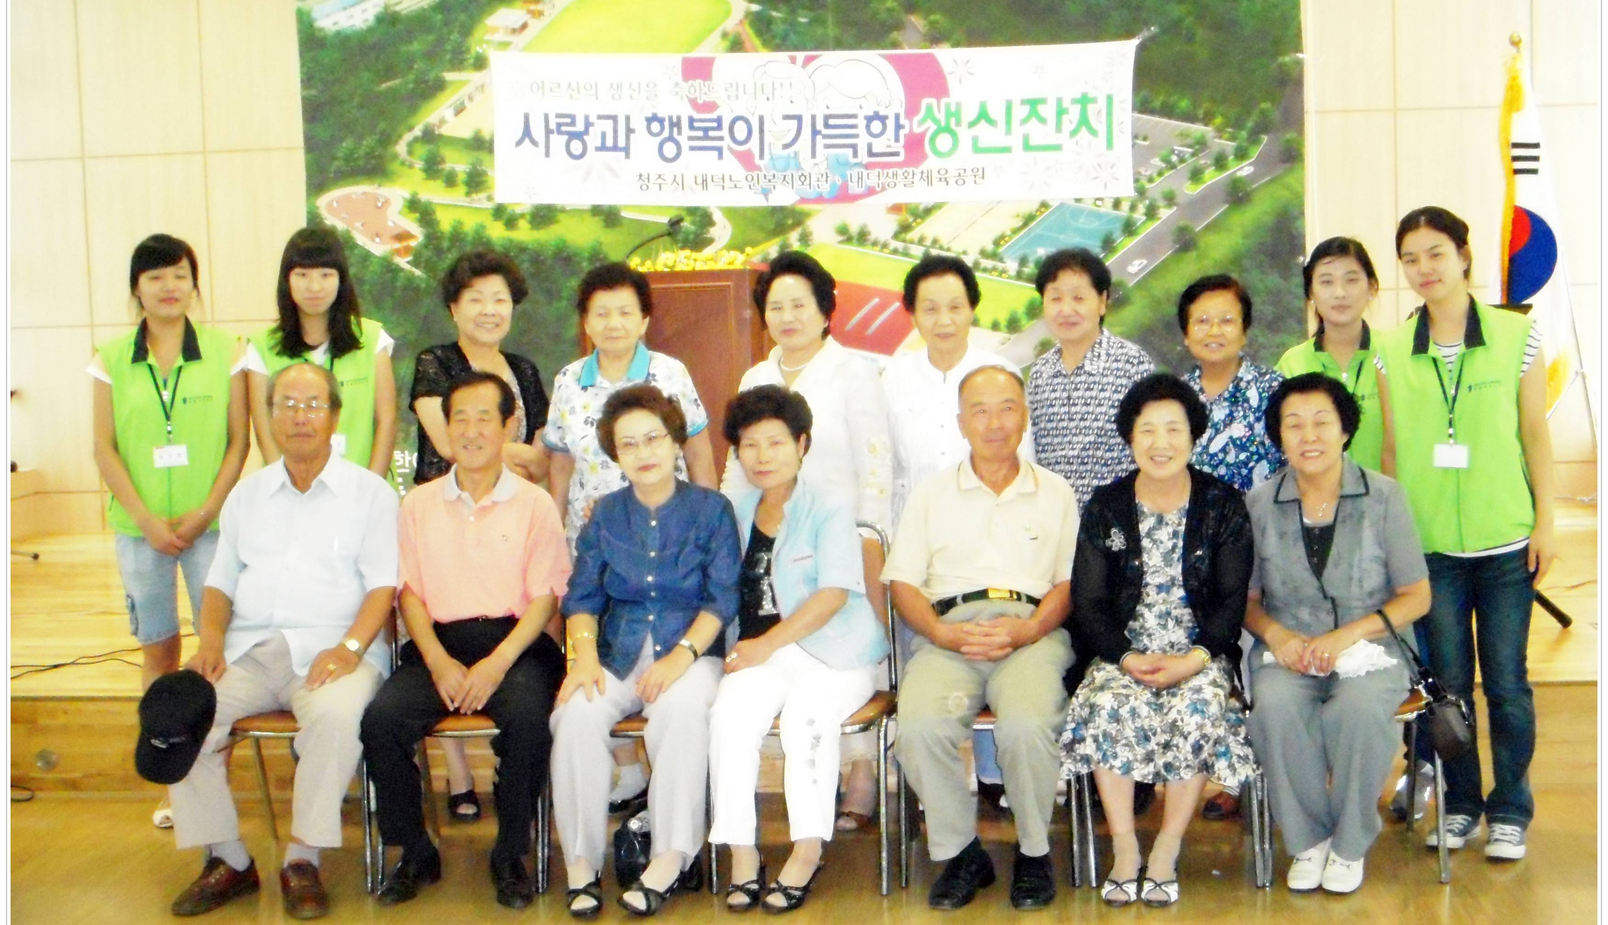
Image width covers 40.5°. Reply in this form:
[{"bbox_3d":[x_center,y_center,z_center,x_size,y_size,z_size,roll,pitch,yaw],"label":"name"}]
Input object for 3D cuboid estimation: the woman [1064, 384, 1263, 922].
[{"bbox_3d":[0.877,0.383,5.318,0.480,1.210,0.720,-1,4,12],"label":"woman"}]

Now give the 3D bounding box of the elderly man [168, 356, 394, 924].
[{"bbox_3d":[-1.300,0.413,5.394,0.550,1.270,0.760,-2,4,0],"label":"elderly man"}]

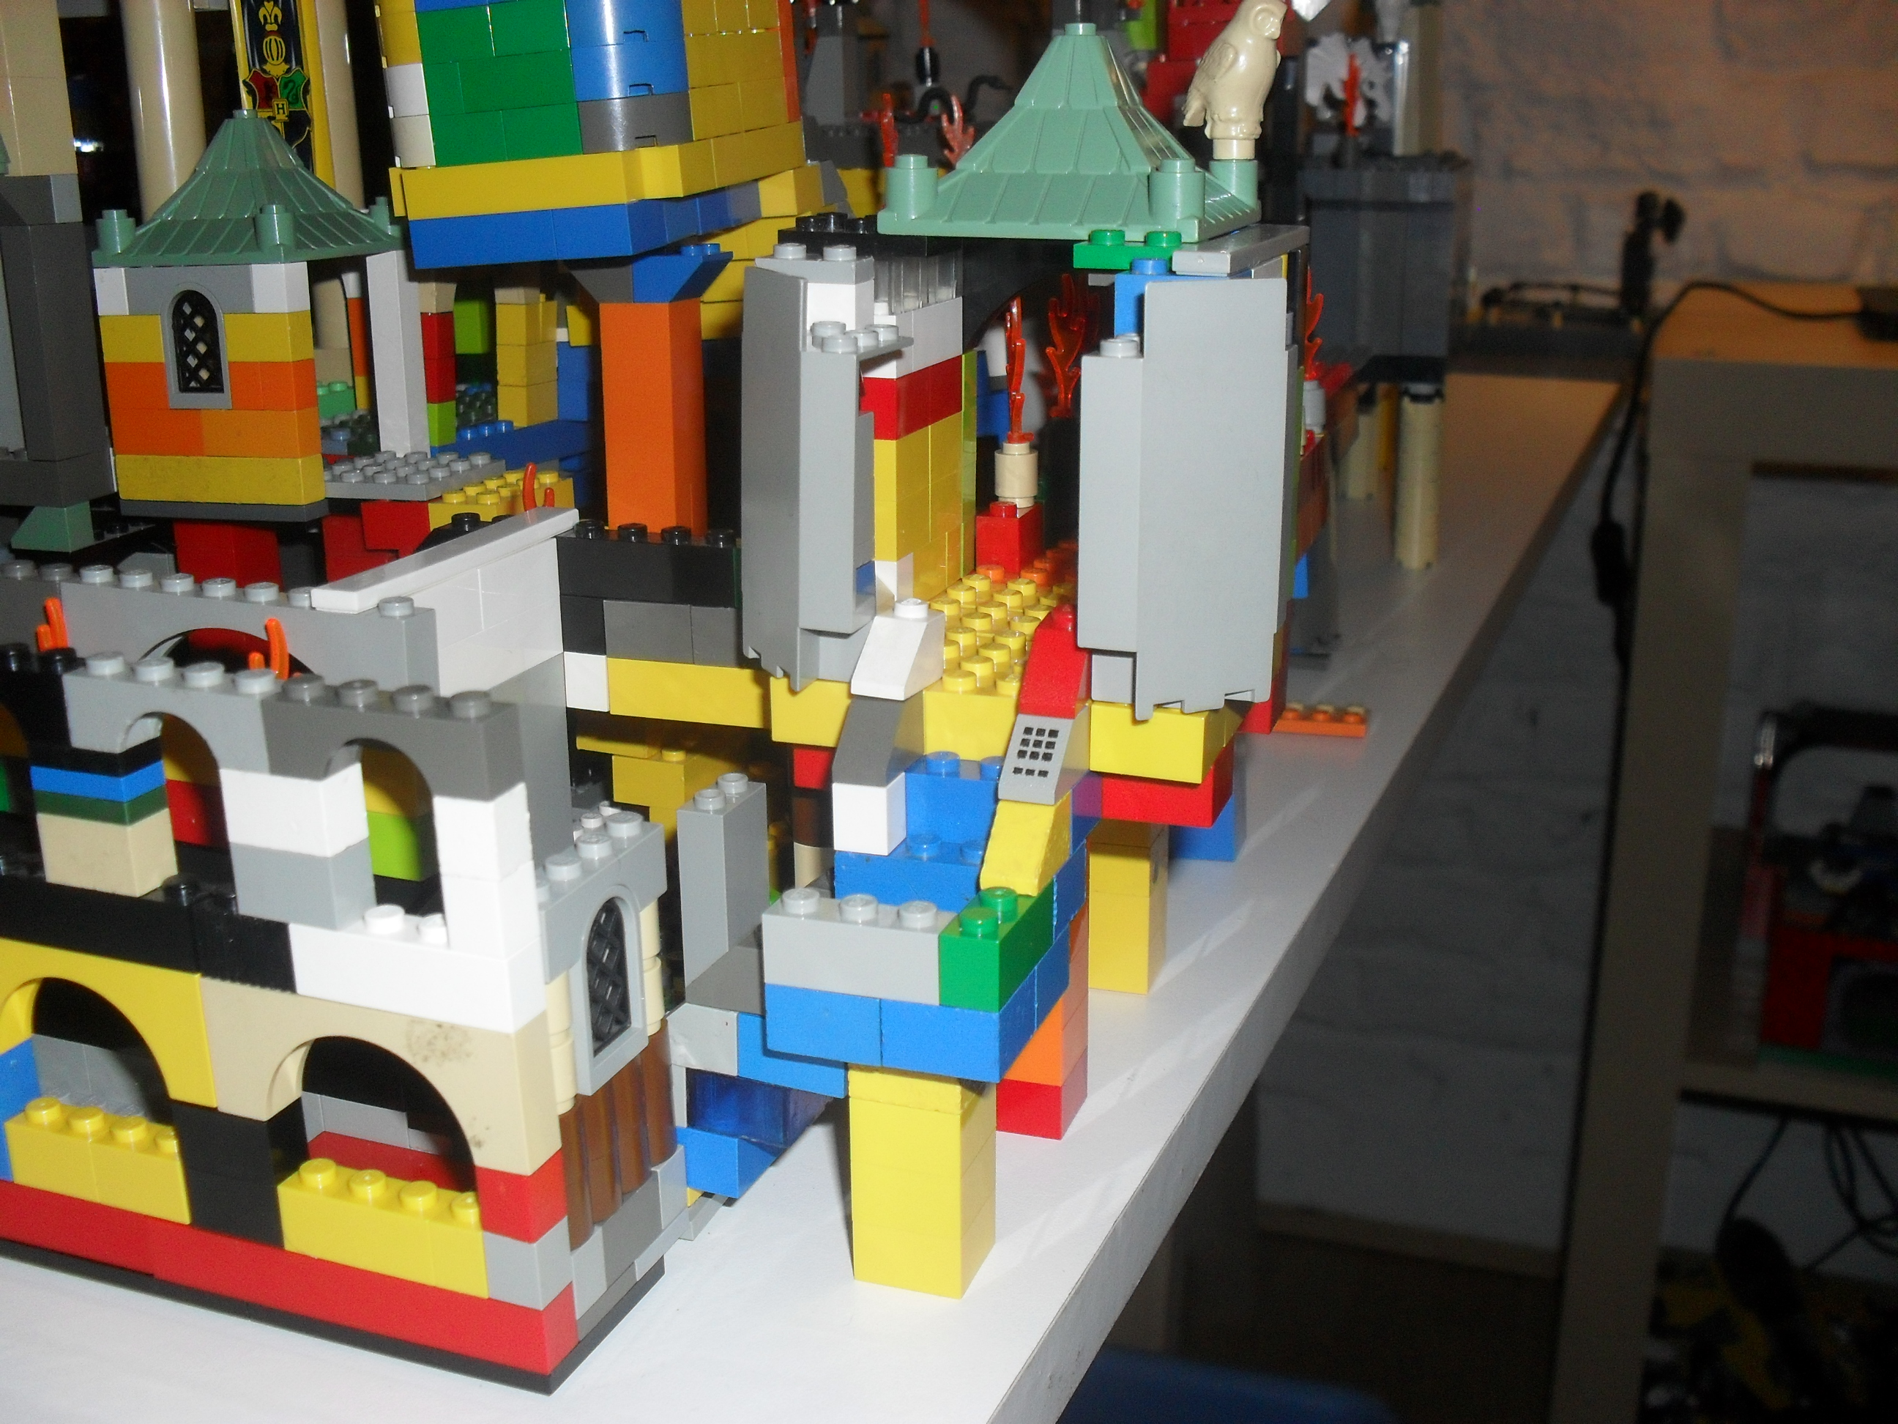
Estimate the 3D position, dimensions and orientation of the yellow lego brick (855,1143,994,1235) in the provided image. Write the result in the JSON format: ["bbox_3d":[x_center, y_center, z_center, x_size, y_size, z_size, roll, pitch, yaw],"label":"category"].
[{"bbox_3d":[-0.003,0.064,0.268,0.016,0.011,0.016,5,17,19],"label":"yellow lego brick"}]

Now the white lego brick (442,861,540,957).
[{"bbox_3d":[-0.054,0.022,0.227,0.008,0.010,0.008,5,17,20],"label":"white lego brick"}]

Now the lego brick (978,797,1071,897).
[{"bbox_3d":[0.010,0.017,0.260,0.008,0.011,0.016,5,17,19],"label":"lego brick"}]

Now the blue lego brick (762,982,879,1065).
[{"bbox_3d":[-0.014,0.038,0.257,0.016,0.011,0.016,4,17,18],"label":"blue lego brick"}]

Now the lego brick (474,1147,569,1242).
[{"bbox_3d":[-0.054,0.060,0.244,0.008,0.011,0.008,6,18,21],"label":"lego brick"}]

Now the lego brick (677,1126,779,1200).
[{"bbox_3d":[-0.035,0.064,0.293,0.016,0.010,0.018,5,17,19],"label":"lego brick"}]

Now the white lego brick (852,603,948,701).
[{"bbox_3d":[-0.007,-0.009,0.275,0.008,0.011,0.016,5,17,19],"label":"white lego brick"}]

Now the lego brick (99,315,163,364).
[{"bbox_3d":[-0.167,-0.078,0.398,0.016,0.010,0.008,5,17,18],"label":"lego brick"}]

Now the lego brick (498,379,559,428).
[{"bbox_3d":[-0.101,-0.074,0.462,0.008,0.010,0.016,4,16,14],"label":"lego brick"}]

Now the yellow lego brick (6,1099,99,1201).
[{"bbox_3d":[-0.123,0.060,0.270,0.016,0.011,0.008,5,17,20],"label":"yellow lego brick"}]

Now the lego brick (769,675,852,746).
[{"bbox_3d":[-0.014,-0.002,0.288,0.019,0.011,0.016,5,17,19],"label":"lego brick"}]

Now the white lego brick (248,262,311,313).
[{"bbox_3d":[-0.132,-0.084,0.381,0.008,0.010,0.008,4,15,18],"label":"white lego brick"}]

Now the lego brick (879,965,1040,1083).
[{"bbox_3d":[0.002,0.039,0.250,0.016,0.011,0.016,5,17,19],"label":"lego brick"}]

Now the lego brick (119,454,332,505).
[{"bbox_3d":[-0.154,-0.050,0.404,0.048,0.010,0.008,4,16,16],"label":"lego brick"}]

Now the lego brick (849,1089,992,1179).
[{"bbox_3d":[-0.003,0.055,0.267,0.016,0.011,0.016,5,17,19],"label":"lego brick"}]

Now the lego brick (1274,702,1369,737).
[{"bbox_3d":[0.102,0.002,0.521,0.024,0.005,0.014,5,17,19],"label":"lego brick"}]

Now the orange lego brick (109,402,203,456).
[{"bbox_3d":[-0.163,-0.059,0.401,0.024,0.010,0.008,5,17,18],"label":"orange lego brick"}]

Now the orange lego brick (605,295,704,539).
[{"bbox_3d":[-0.063,-0.065,0.413,0.016,0.049,0.016,4,16,16],"label":"orange lego brick"}]

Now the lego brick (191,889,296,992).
[{"bbox_3d":[-0.087,0.028,0.242,0.016,0.010,0.008,5,17,20],"label":"lego brick"}]

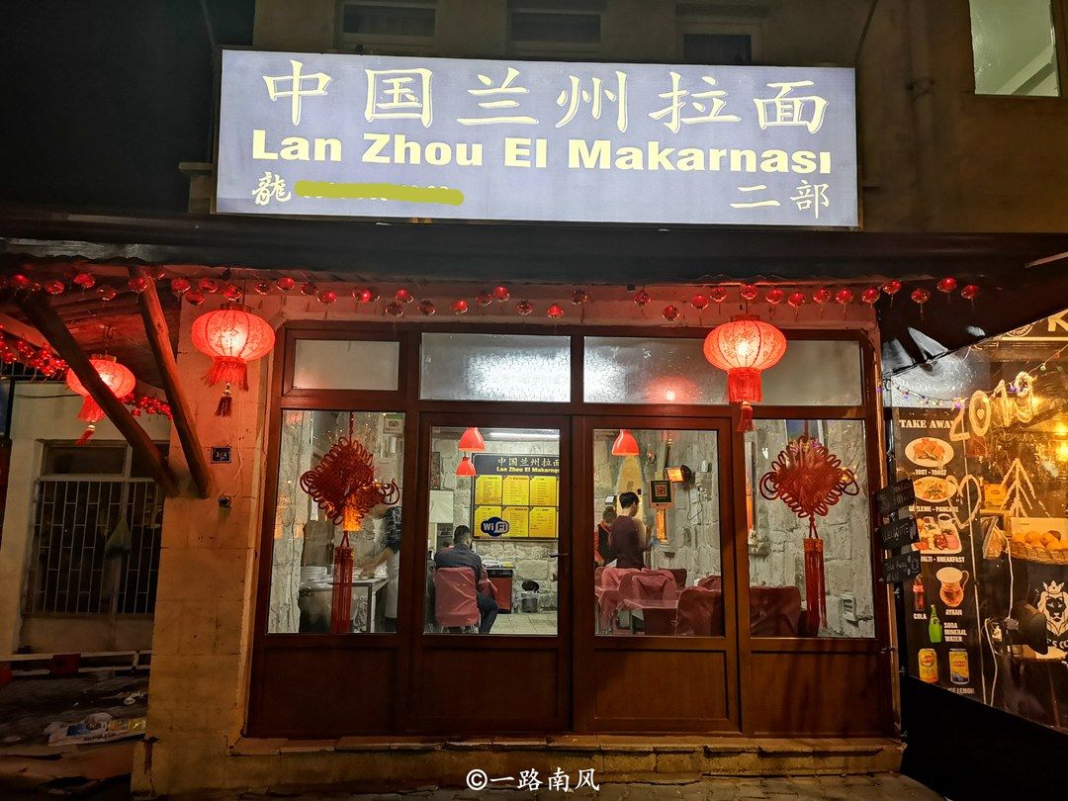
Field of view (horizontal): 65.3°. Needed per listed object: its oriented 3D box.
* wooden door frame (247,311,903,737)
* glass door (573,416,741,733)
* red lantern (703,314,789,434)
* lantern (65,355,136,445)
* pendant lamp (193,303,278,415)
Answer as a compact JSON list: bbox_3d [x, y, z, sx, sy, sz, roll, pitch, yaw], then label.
[{"bbox_3d":[0.259,0.822,5.585,4.116,2.701,0.100,1,-10,-2],"label":"wooden door frame"},{"bbox_3d":[0.799,1.126,5.553,1.100,2.047,0.070,1,-10,-2],"label":"glass door"},{"bbox_3d":[1.238,-0.163,4.857,0.475,0.684,0.475,1,-10,-2],"label":"red lantern"},{"bbox_3d":[-3.296,-0.013,6.322,0.475,0.683,0.475,1,-10,-2],"label":"lantern"},{"bbox_3d":[-1.815,-0.248,5.005,0.475,0.689,0.475,1,-10,-2],"label":"pendant lamp"}]

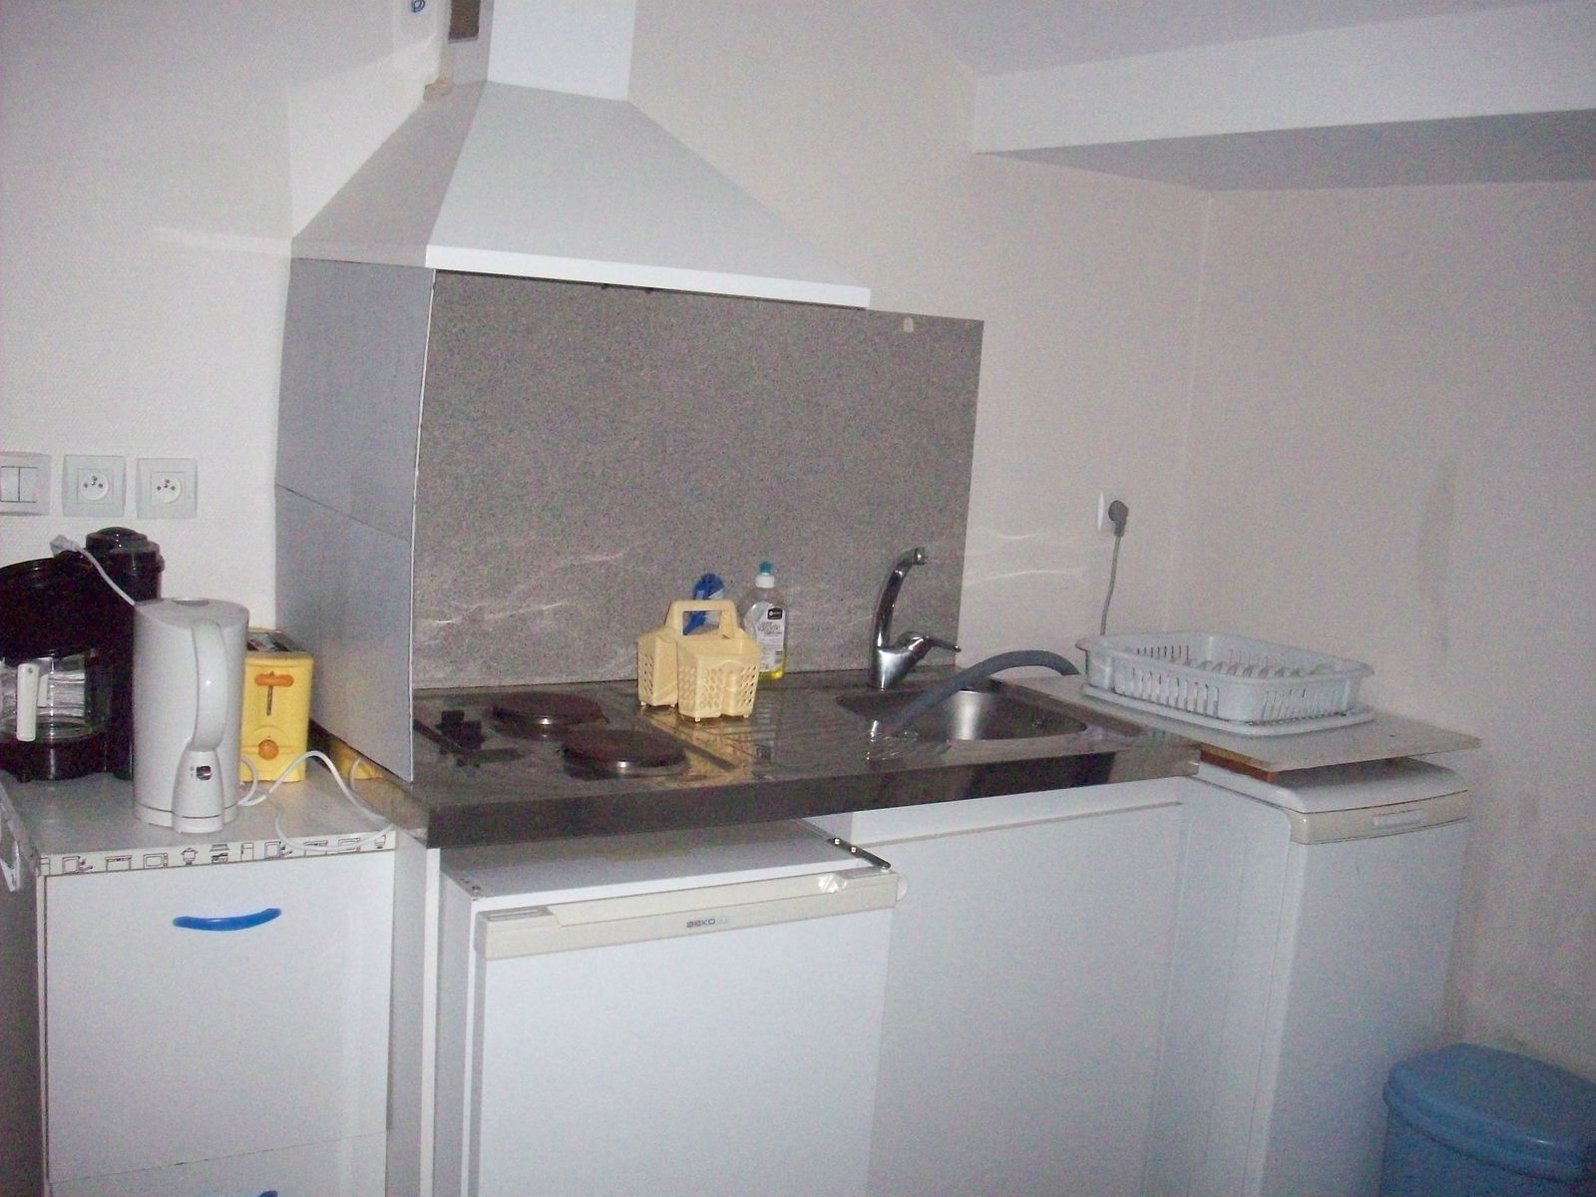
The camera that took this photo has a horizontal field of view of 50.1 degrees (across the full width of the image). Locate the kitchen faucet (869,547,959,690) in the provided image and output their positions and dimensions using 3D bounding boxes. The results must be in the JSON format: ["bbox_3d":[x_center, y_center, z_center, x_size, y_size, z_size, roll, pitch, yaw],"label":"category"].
[{"bbox_3d":[0.187,0.041,2.787,0.065,0.244,0.190,-1,9,-31],"label":"kitchen faucet"}]

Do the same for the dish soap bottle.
[{"bbox_3d":[-0.057,0.032,2.813,0.077,0.204,0.050,0,8,-27],"label":"dish soap bottle"}]

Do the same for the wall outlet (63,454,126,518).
[{"bbox_3d":[-0.945,-0.151,2.293,0.080,0.083,0.012,-1,9,-31],"label":"wall outlet"}]

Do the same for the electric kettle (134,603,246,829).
[{"bbox_3d":[-0.730,0.136,2.039,0.132,0.242,0.200,-1,9,-31],"label":"electric kettle"}]

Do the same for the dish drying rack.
[{"bbox_3d":[0.723,0.136,2.893,0.410,0.093,0.425,-2,9,-35],"label":"dish drying rack"}]

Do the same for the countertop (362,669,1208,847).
[{"bbox_3d":[-0.066,0.202,2.526,1.200,0.060,0.612,-1,9,-31],"label":"countertop"}]

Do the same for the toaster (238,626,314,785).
[{"bbox_3d":[-0.727,0.142,2.267,0.114,0.170,0.215,0,8,-27],"label":"toaster"}]

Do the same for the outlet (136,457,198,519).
[{"bbox_3d":[-0.864,-0.150,2.342,0.080,0.081,0.012,-1,9,-31],"label":"outlet"}]

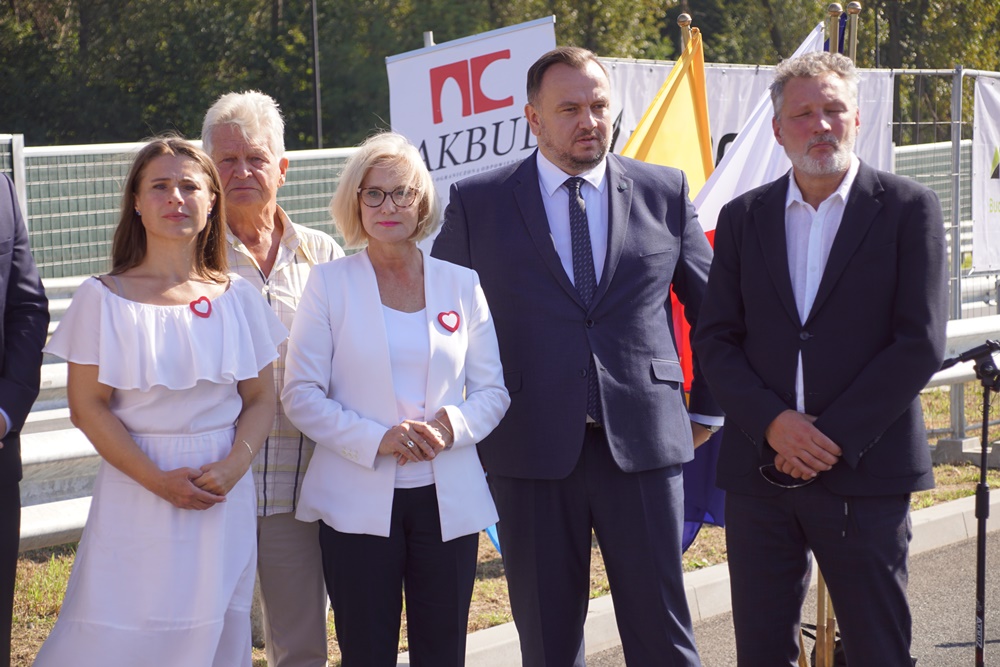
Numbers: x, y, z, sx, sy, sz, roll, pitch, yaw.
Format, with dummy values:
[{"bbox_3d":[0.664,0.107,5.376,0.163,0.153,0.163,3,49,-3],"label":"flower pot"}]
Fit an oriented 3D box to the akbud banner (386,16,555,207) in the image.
[{"bbox_3d":[-0.063,-0.254,12.903,0.880,2.000,0.120,-10,-11,34],"label":"akbud banner"}]

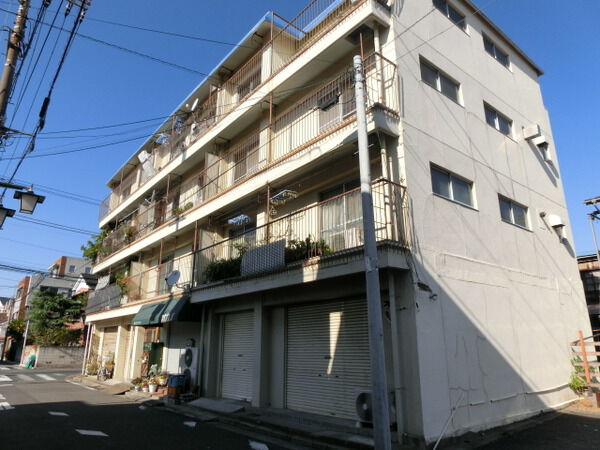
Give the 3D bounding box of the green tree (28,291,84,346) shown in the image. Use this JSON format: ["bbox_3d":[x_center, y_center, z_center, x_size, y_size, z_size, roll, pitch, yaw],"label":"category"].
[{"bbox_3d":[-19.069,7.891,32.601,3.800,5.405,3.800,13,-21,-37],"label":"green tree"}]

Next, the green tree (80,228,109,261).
[{"bbox_3d":[-12.487,1.213,25.051,1.200,1.575,1.500,13,-21,-37],"label":"green tree"}]

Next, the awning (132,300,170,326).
[{"bbox_3d":[-5.570,3.317,15.646,0.555,0.780,2.595,13,-21,-37],"label":"awning"}]

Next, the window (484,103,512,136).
[{"bbox_3d":[5.732,-2.937,12.044,1.755,0.675,0.120,13,-21,-37],"label":"window"}]

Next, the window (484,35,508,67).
[{"bbox_3d":[6.167,-5.395,13.142,1.755,0.675,0.120,13,-21,-37],"label":"window"}]

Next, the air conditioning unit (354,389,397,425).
[{"bbox_3d":[1.413,3.364,7.577,0.300,0.622,0.900,13,-21,-37],"label":"air conditioning unit"}]

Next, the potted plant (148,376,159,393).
[{"bbox_3d":[-4.918,5.374,14.007,0.330,0.495,0.330,13,-21,-37],"label":"potted plant"}]

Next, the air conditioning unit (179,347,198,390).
[{"bbox_3d":[-3.381,4.621,13.356,0.350,1.301,0.960,13,-21,-37],"label":"air conditioning unit"}]

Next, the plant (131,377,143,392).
[{"bbox_3d":[-5.458,5.376,14.012,0.330,0.452,0.330,13,-21,-37],"label":"plant"}]

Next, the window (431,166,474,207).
[{"bbox_3d":[3.477,-0.834,9.504,1.770,0.705,0.120,13,-21,-37],"label":"window"}]

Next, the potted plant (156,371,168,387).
[{"bbox_3d":[-4.797,5.336,14.484,0.390,0.510,0.390,13,-21,-37],"label":"potted plant"}]

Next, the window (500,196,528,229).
[{"bbox_3d":[5.578,-0.285,10.847,1.687,0.701,0.120,13,-21,-37],"label":"window"}]

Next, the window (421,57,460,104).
[{"bbox_3d":[3.337,-3.387,9.882,1.702,0.672,0.120,13,-21,-37],"label":"window"}]

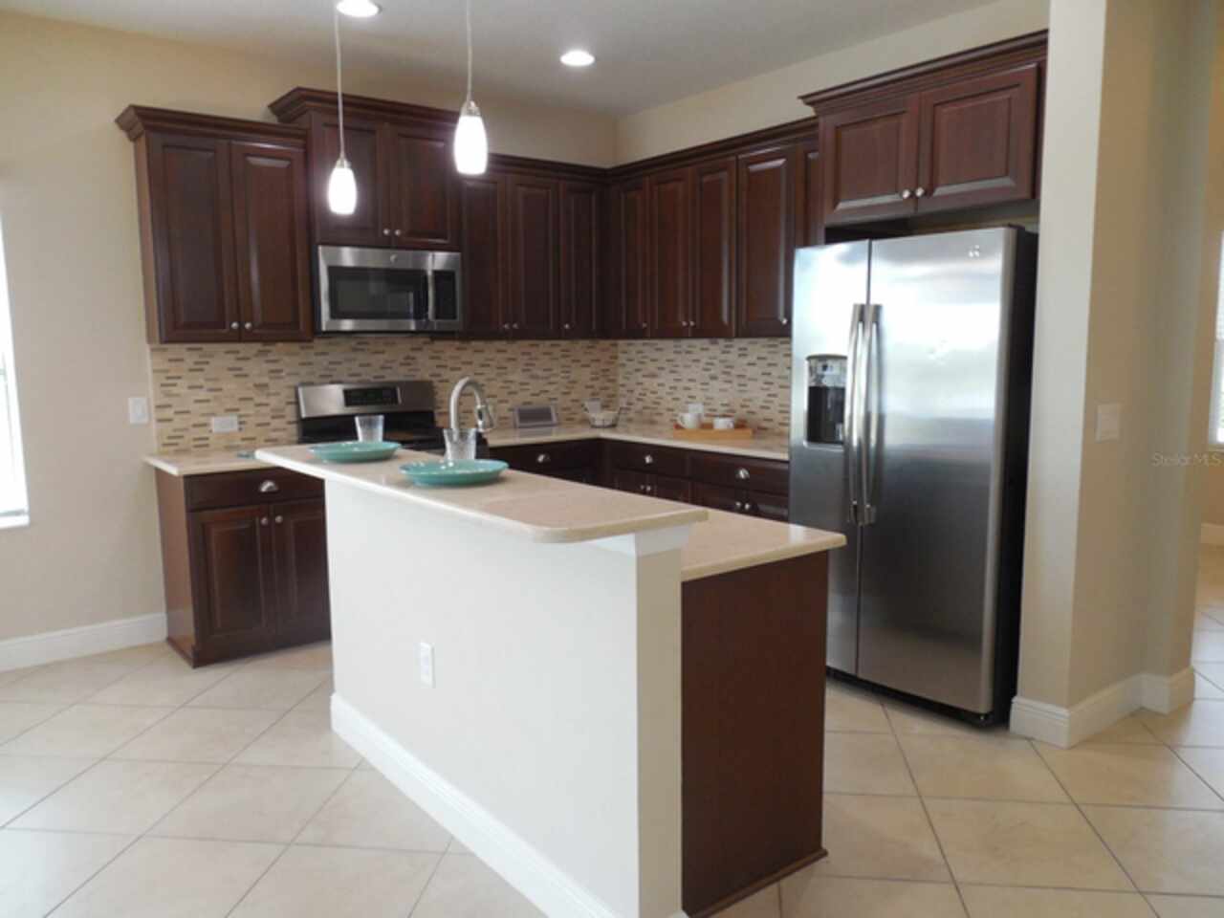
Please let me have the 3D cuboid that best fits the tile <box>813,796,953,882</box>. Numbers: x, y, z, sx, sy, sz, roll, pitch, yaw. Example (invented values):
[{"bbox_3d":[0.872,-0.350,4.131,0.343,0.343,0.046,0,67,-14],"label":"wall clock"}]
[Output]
[{"bbox_3d":[0.706,1.087,2.568,0.457,0.010,0.457,0,8,7],"label":"tile"}]

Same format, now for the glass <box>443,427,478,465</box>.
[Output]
[{"bbox_3d":[-0.466,-0.040,2.696,0.098,0.120,0.098,-1,8,0],"label":"glass"}]

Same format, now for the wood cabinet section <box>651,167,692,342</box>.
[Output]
[{"bbox_3d":[0.460,-1.146,4.994,0.331,0.920,0.351,-6,9,-37],"label":"wood cabinet section"}]

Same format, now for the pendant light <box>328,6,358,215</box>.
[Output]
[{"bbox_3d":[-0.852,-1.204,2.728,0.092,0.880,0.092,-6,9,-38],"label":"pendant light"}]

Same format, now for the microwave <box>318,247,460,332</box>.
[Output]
[{"bbox_3d":[-1.236,-0.866,4.669,0.759,0.425,0.428,-6,9,-38],"label":"microwave"}]

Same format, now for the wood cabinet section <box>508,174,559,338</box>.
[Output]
[{"bbox_3d":[-0.550,-1.164,5.190,0.349,0.909,0.331,-6,9,-37],"label":"wood cabinet section"}]

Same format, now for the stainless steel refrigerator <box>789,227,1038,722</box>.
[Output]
[{"bbox_3d":[1.341,0.034,3.678,0.835,1.785,0.909,-6,9,-38],"label":"stainless steel refrigerator"}]

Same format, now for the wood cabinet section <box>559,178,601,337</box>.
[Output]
[{"bbox_3d":[-0.290,-1.193,5.388,0.309,0.909,0.331,-6,9,-37],"label":"wood cabinet section"}]

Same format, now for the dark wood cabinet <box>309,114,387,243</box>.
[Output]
[{"bbox_3d":[-1.386,-1.361,4.407,0.385,0.610,0.360,-7,10,-38],"label":"dark wood cabinet"}]

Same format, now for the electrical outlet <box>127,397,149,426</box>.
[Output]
[{"bbox_3d":[-2.251,-0.230,4.207,0.078,0.120,0.010,-6,9,-38],"label":"electrical outlet"}]

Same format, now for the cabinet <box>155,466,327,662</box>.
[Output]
[{"bbox_3d":[-1.748,0.448,4.308,0.702,0.875,0.593,-6,9,-38],"label":"cabinet"}]

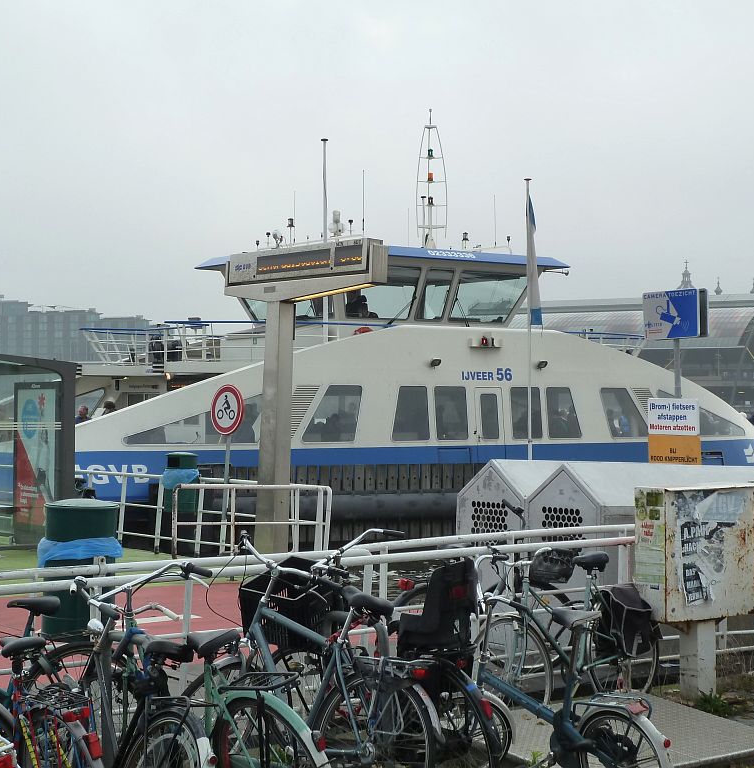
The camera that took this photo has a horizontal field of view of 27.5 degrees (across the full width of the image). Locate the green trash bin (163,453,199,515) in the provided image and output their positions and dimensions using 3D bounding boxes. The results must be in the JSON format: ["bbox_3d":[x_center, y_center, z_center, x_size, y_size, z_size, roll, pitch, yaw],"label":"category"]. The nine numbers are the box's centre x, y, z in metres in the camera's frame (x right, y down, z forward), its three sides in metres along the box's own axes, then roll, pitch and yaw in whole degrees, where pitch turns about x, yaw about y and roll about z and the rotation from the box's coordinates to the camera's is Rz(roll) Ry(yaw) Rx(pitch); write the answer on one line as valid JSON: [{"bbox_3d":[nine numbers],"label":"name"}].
[{"bbox_3d":[-3.541,1.802,28.000,0.570,1.070,0.570,1,-1,0],"label":"green trash bin"}]

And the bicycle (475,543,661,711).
[{"bbox_3d":[1.204,1.551,9.500,1.770,1.110,0.600,1,-1,-43],"label":"bicycle"}]

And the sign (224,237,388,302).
[{"bbox_3d":[-0.953,-1.407,19.894,0.320,0.700,3.030,3,-2,-40],"label":"sign"}]

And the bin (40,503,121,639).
[{"bbox_3d":[-2.315,1.443,12.000,0.575,1.070,0.575,2,-2,-18],"label":"bin"}]

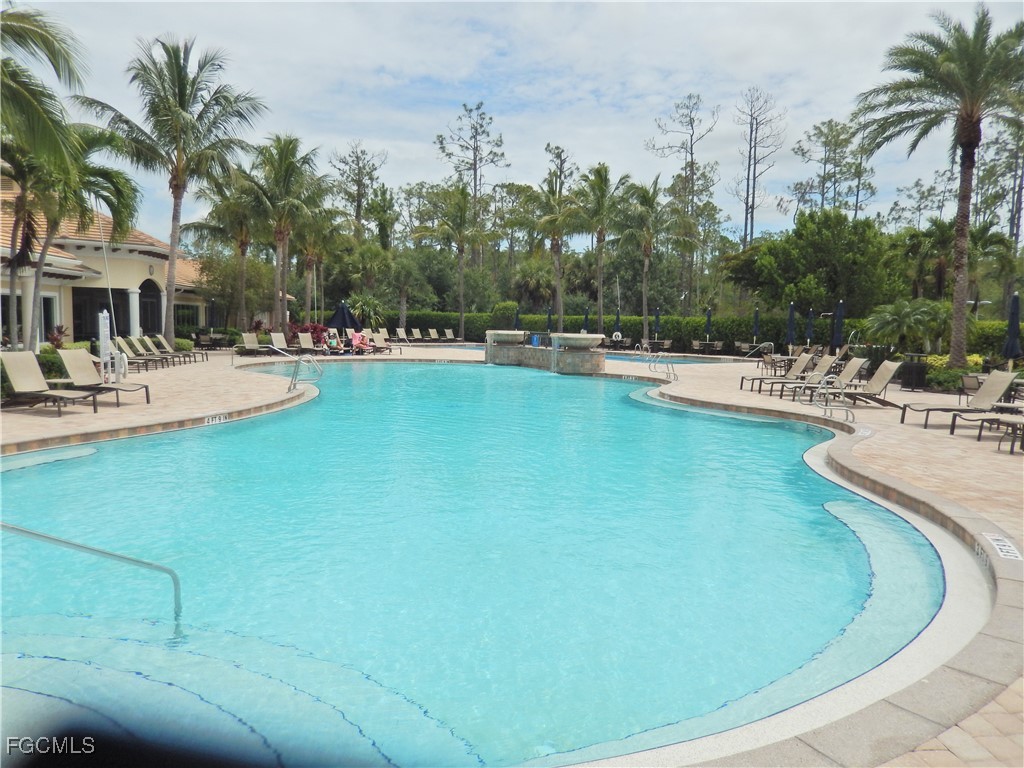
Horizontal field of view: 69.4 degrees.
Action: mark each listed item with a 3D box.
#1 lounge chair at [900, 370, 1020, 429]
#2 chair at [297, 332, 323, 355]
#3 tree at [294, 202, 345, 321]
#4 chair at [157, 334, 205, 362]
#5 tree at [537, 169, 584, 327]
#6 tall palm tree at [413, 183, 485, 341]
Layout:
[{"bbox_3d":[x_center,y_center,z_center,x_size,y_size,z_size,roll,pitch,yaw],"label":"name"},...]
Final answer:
[{"bbox_3d":[8.106,0.272,13.419,1.750,1.000,0.680,0,5,-6],"label":"lounge chair"},{"bbox_3d":[-9.704,-1.932,36.122,1.606,1.061,0.665,5,6,42],"label":"chair"},{"bbox_3d":[-11.605,-6.445,44.125,3.900,8.390,3.900,1,5,0],"label":"tree"},{"bbox_3d":[-12.876,-1.388,28.959,1.695,1.010,0.665,0,5,-9],"label":"chair"},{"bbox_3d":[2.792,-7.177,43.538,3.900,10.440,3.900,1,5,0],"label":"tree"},{"bbox_3d":[-4.692,-9.566,58.905,6.000,12.400,6.000,1,5,0],"label":"tall palm tree"}]

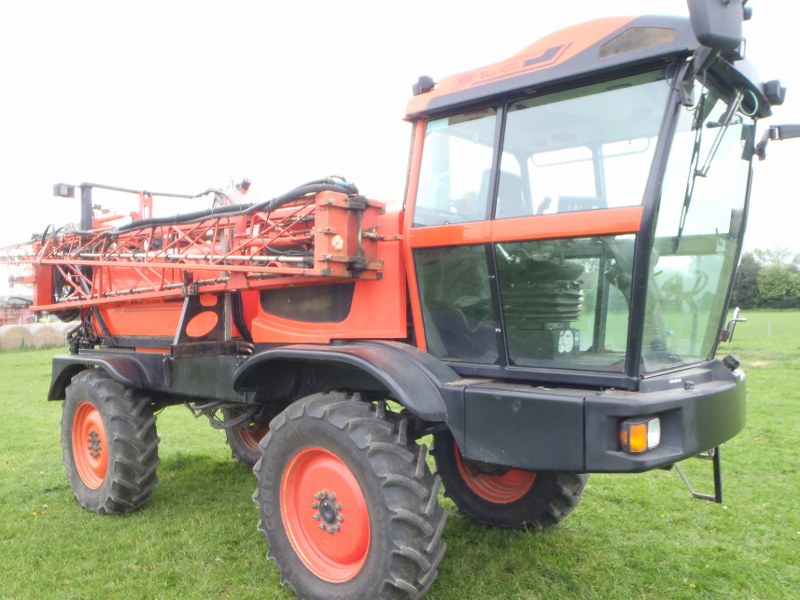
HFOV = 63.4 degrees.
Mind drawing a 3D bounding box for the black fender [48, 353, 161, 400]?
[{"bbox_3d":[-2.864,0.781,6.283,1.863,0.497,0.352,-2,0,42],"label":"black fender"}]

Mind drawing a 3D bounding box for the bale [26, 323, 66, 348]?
[{"bbox_3d":[-17.159,1.752,31.500,1.300,1.250,1.200,-2,0,27],"label":"bale"}]

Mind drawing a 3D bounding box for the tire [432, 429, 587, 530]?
[{"bbox_3d":[0.907,1.262,5.527,1.380,1.380,0.386,-2,0,40],"label":"tire"}]

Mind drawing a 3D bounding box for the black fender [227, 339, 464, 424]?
[{"bbox_3d":[-0.372,0.457,4.136,1.718,0.380,0.455,-2,0,42],"label":"black fender"}]

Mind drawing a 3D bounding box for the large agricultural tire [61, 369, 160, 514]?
[{"bbox_3d":[-2.835,1.374,6.294,1.380,1.380,0.386,-2,0,42],"label":"large agricultural tire"}]

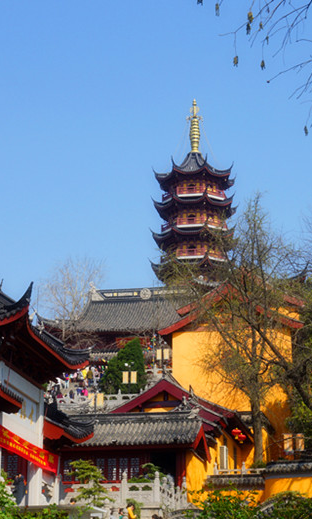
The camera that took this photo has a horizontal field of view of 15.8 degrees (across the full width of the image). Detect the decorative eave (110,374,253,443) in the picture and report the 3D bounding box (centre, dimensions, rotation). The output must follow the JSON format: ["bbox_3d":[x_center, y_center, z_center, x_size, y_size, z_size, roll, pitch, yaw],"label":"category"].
[{"bbox_3d":[1.334,8.901,65.584,7.365,2.324,10.500,-3,-18,9],"label":"decorative eave"}]

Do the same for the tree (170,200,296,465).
[{"bbox_3d":[4.193,3.743,64.411,7.269,15.948,6.608,0,-18,0],"label":"tree"}]

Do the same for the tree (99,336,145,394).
[{"bbox_3d":[-2.402,8.121,83.698,3.391,4.615,3.244,0,-18,0],"label":"tree"}]

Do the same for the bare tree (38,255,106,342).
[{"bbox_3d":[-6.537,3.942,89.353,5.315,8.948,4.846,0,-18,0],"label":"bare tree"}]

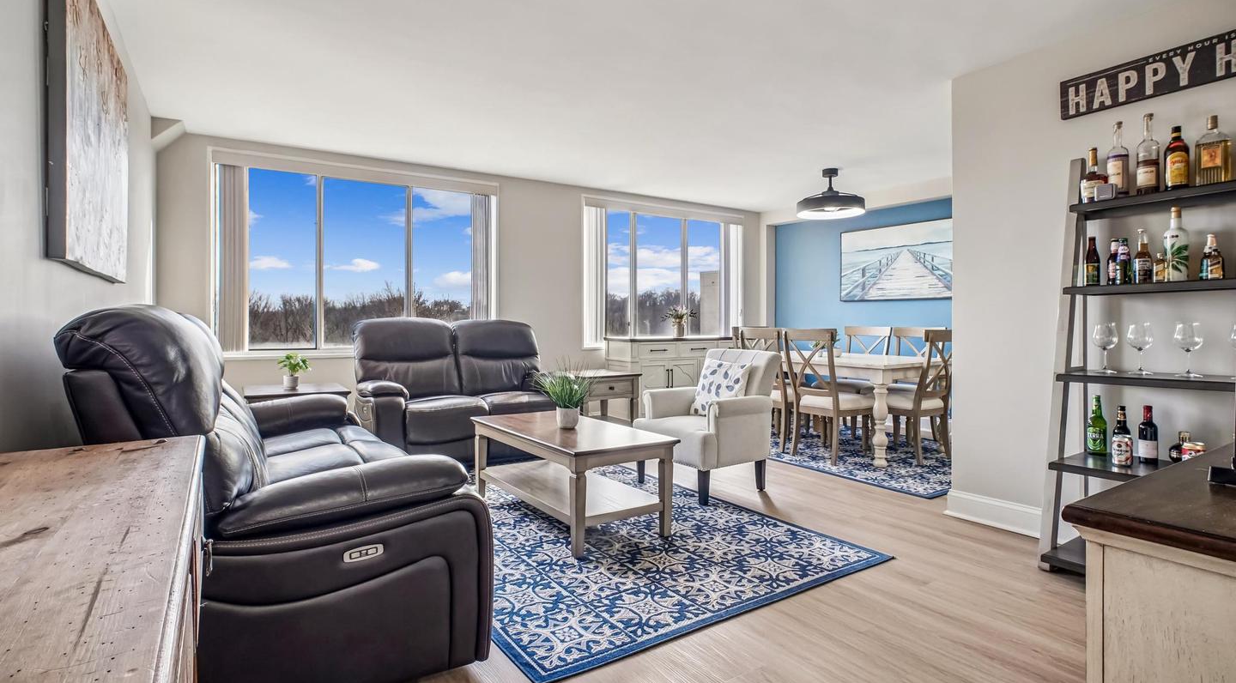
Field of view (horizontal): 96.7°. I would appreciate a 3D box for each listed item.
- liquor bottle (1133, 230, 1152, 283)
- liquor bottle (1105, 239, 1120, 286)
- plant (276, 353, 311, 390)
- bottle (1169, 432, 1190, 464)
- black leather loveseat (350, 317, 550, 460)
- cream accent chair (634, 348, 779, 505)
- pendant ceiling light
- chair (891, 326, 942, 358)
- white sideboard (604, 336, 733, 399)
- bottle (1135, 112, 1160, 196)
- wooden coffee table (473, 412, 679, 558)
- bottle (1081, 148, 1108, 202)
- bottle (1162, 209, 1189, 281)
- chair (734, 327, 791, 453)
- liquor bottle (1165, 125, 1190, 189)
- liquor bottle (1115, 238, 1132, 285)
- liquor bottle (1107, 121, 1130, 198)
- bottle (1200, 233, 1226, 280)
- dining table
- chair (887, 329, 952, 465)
[{"bbox_3d":[2.180,-0.354,2.286,0.060,0.230,0.060,-1,1,-30],"label":"liquor bottle"},{"bbox_3d":[2.121,-0.335,2.343,0.051,0.210,0.051,-1,2,-35],"label":"liquor bottle"},{"bbox_3d":[-2.275,0.210,3.850,0.210,0.260,0.210,-1,1,-30],"label":"plant"},{"bbox_3d":[2.288,0.445,2.219,0.078,0.145,0.085,-1,2,-35],"label":"bottle"},{"bbox_3d":[-1.195,0.383,4.495,1.660,1.090,0.950,-1,2,-32],"label":"black leather loveseat"},{"bbox_3d":[0.596,0.504,3.599,0.750,0.875,0.720,-1,2,-35],"label":"cream accent chair"},{"bbox_3d":[1.819,-1.268,4.696,0.550,0.400,0.550,-1,2,-35],"label":"pendant ceiling light"},{"bbox_3d":[2.540,0.398,4.840,0.560,1.010,0.490,-1,1,-30],"label":"chair"},{"bbox_3d":[0.690,0.425,5.640,1.580,0.930,0.460,-1,1,-31],"label":"white sideboard"},{"bbox_3d":[2.301,-0.804,2.384,0.077,0.352,0.077,-1,2,-32],"label":"bottle"},{"bbox_3d":[-0.305,0.718,3.070,0.595,0.475,1.240,-1,2,-35],"label":"wooden coffee table"},{"bbox_3d":[2.092,-0.721,2.414,0.078,0.265,0.088,-1,2,-35],"label":"bottle"},{"bbox_3d":[2.309,-0.398,2.270,0.082,0.318,0.082,-1,2,-32],"label":"bottle"},{"bbox_3d":[1.440,0.398,4.800,0.560,1.010,0.490,-1,1,-30],"label":"chair"},{"bbox_3d":[2.232,-0.720,2.196,0.072,0.272,0.072,-1,2,-35],"label":"liquor bottle"},{"bbox_3d":[2.213,-0.352,2.402,0.059,0.218,0.059,-1,2,-32],"label":"liquor bottle"},{"bbox_3d":[2.166,-0.794,2.376,0.075,0.320,0.075,-1,1,-30],"label":"liquor bottle"},{"bbox_3d":[2.363,-0.336,2.184,0.070,0.200,0.070,-1,2,-32],"label":"bottle"},{"bbox_3d":[1.974,0.529,4.989,1.060,0.766,1.620,-1,2,-32],"label":"dining table"},{"bbox_3d":[2.350,0.405,4.400,0.490,1.010,0.560,-1,1,-31],"label":"chair"}]

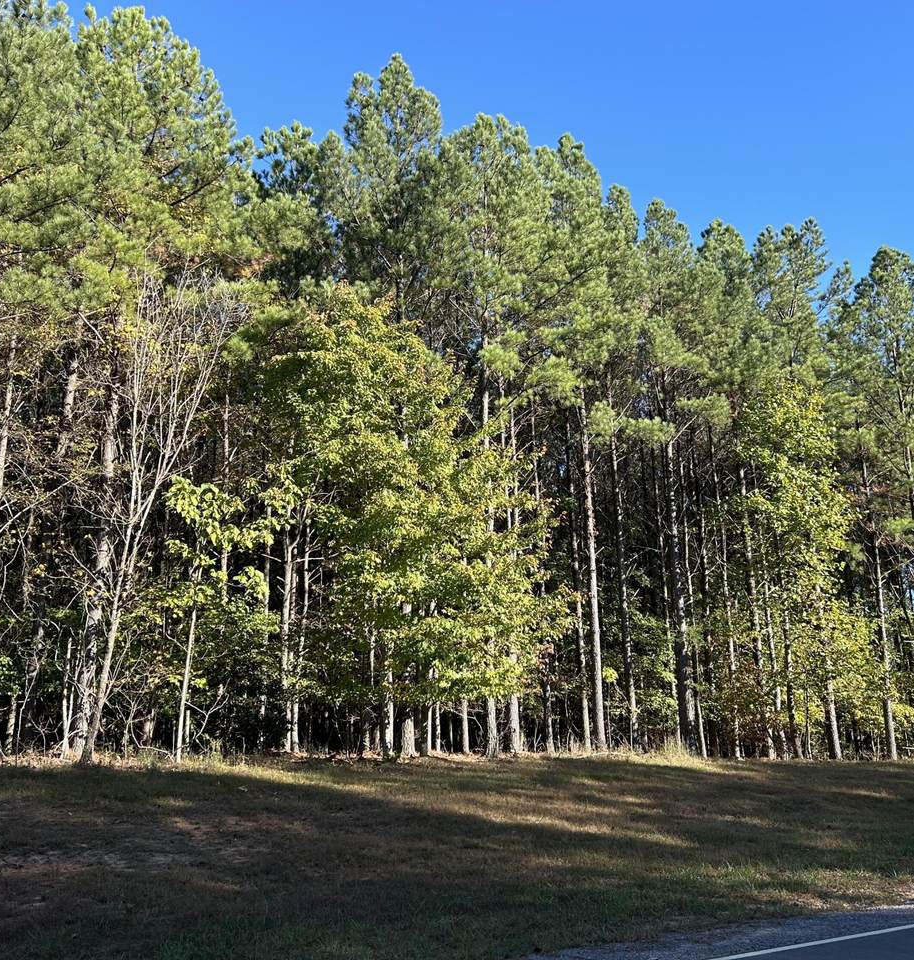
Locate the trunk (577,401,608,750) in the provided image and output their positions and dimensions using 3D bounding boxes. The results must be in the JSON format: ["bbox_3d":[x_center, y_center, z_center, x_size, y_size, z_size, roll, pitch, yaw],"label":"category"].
[{"bbox_3d":[3.975,2.589,28.311,0.304,10.355,0.260,-1,-15,0],"label":"trunk"}]

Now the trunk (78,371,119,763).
[{"bbox_3d":[-8.837,1.851,23.722,0.438,9.650,0.340,-1,-15,0],"label":"trunk"}]

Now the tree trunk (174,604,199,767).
[{"bbox_3d":[-6.050,4.480,21.437,0.256,3.452,0.130,-1,-15,0],"label":"tree trunk"}]

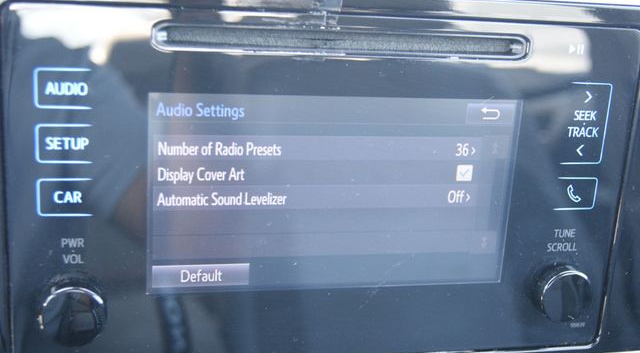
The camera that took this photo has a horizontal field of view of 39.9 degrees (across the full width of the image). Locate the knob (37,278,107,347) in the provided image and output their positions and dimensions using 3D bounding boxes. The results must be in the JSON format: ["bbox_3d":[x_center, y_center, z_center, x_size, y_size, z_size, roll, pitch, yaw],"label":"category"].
[{"bbox_3d":[-0.085,0.046,0.304,0.022,0.022,0.011,0,17,-14],"label":"knob"}]

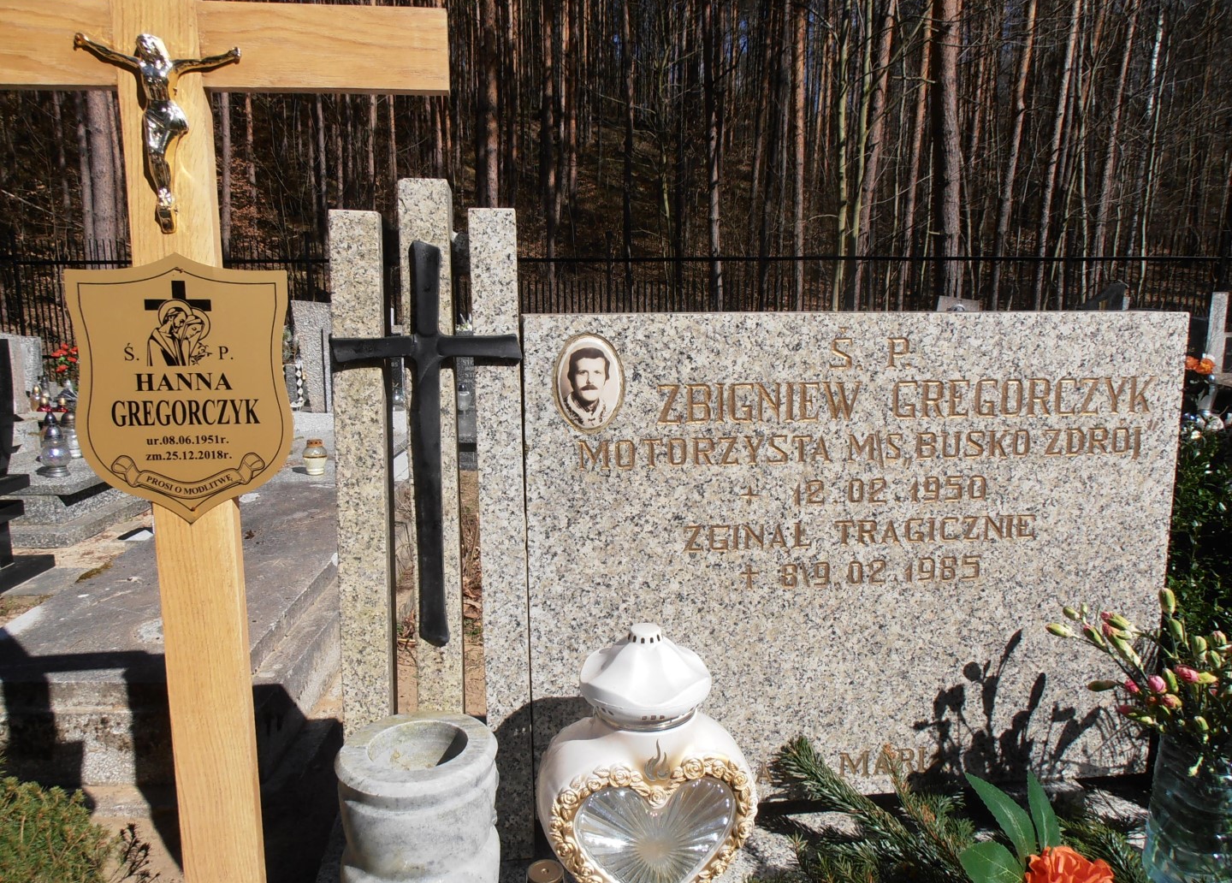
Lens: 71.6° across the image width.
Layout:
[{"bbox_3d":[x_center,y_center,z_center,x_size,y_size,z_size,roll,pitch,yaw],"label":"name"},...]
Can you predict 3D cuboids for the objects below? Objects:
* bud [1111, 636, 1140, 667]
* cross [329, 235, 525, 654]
[{"bbox_3d":[0.577,0.236,0.966,0.014,0.049,0.014,-42,17,0],"label":"bud"},{"bbox_3d":[-0.212,0.011,0.975,0.210,0.466,0.035,-1,8,-7],"label":"cross"}]

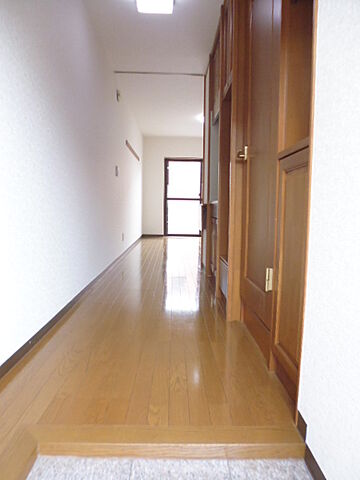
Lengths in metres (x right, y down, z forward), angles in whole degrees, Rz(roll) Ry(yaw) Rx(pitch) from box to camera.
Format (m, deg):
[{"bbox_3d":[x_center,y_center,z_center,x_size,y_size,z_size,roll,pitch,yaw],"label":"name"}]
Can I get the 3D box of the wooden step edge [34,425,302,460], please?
[{"bbox_3d":[-0.039,0.691,1.140,0.906,0.053,0.090,1,6,-1],"label":"wooden step edge"}]

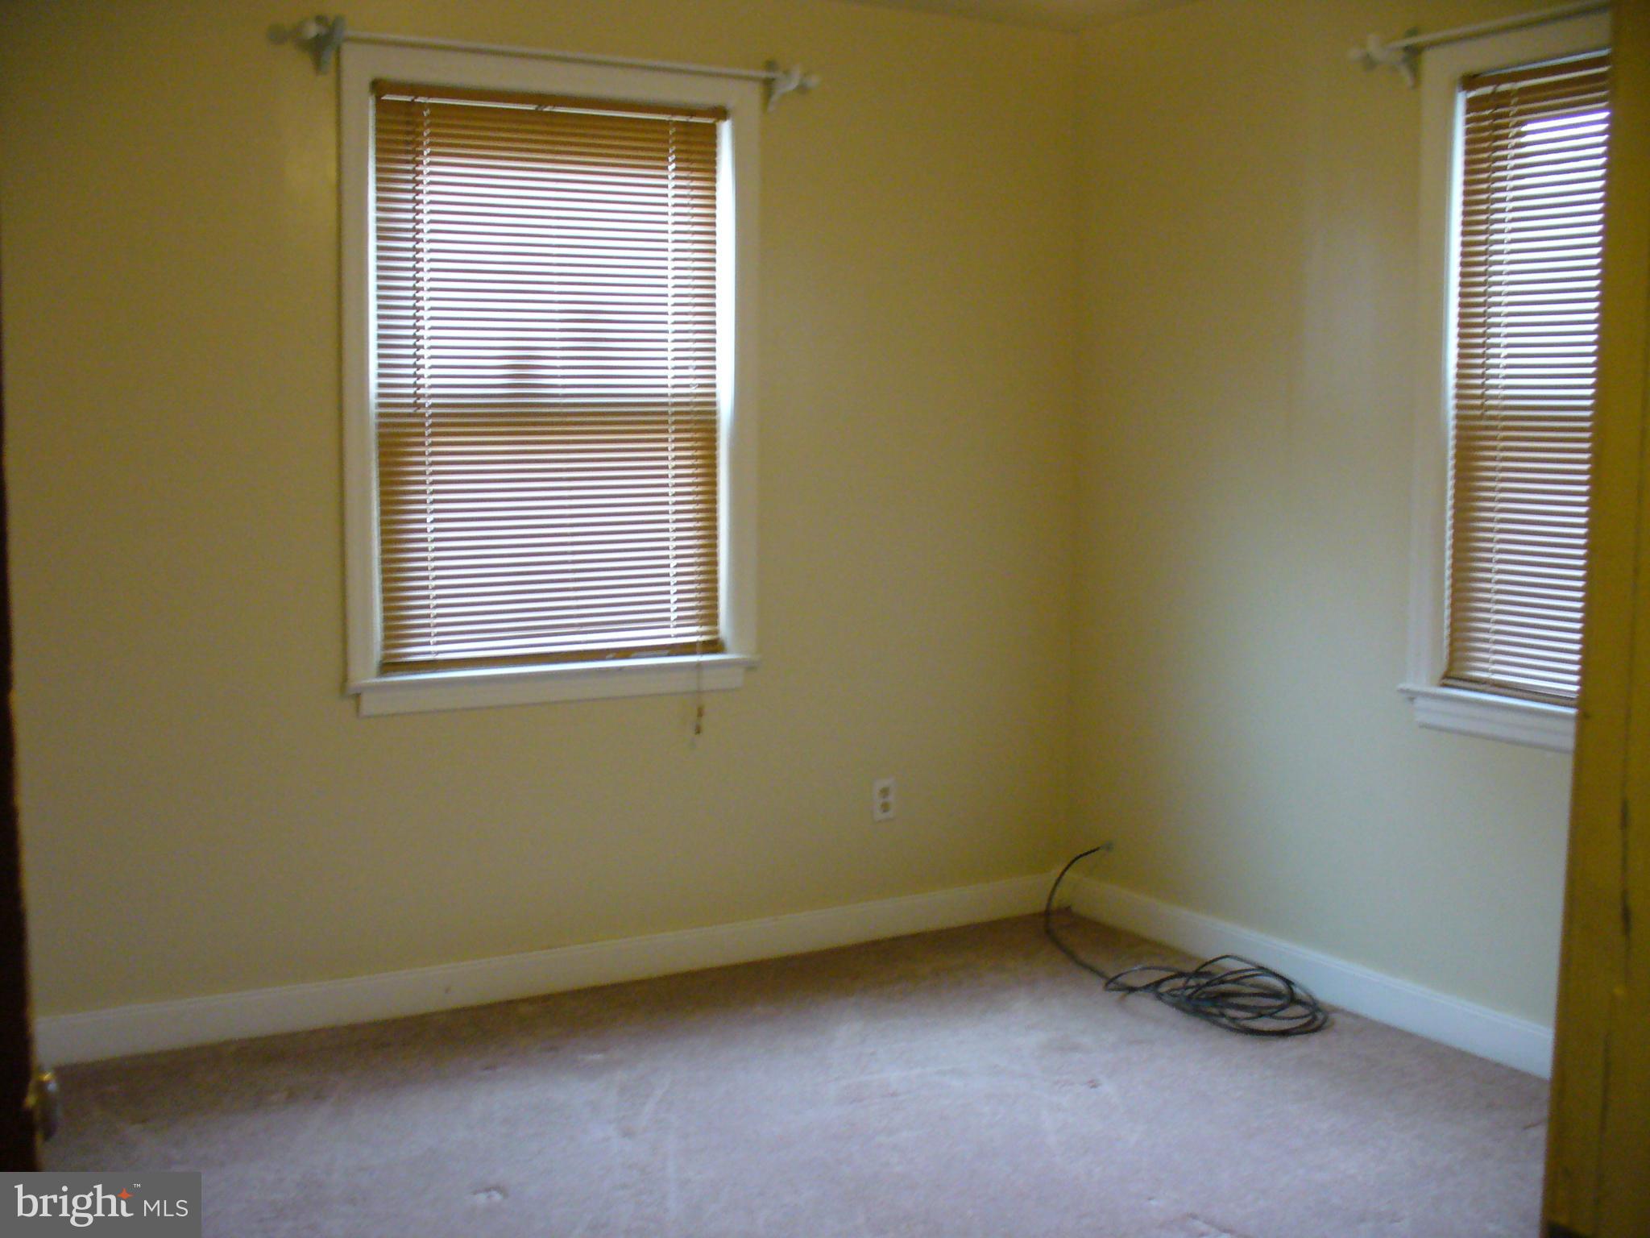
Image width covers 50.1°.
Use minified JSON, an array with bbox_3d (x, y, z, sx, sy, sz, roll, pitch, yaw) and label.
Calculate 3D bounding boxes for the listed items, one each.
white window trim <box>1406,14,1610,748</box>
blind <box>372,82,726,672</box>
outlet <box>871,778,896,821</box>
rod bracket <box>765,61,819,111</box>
[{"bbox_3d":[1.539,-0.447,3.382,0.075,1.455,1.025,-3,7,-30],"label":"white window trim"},{"bbox_3d":[-0.620,-0.548,4.111,0.865,1.310,0.040,-3,7,-30],"label":"blind"},{"bbox_3d":[0.159,0.477,4.630,0.070,0.114,0.010,-3,7,-30],"label":"outlet"},{"bbox_3d":[-0.073,-1.281,4.260,0.090,0.105,0.110,-3,7,-30],"label":"rod bracket"}]

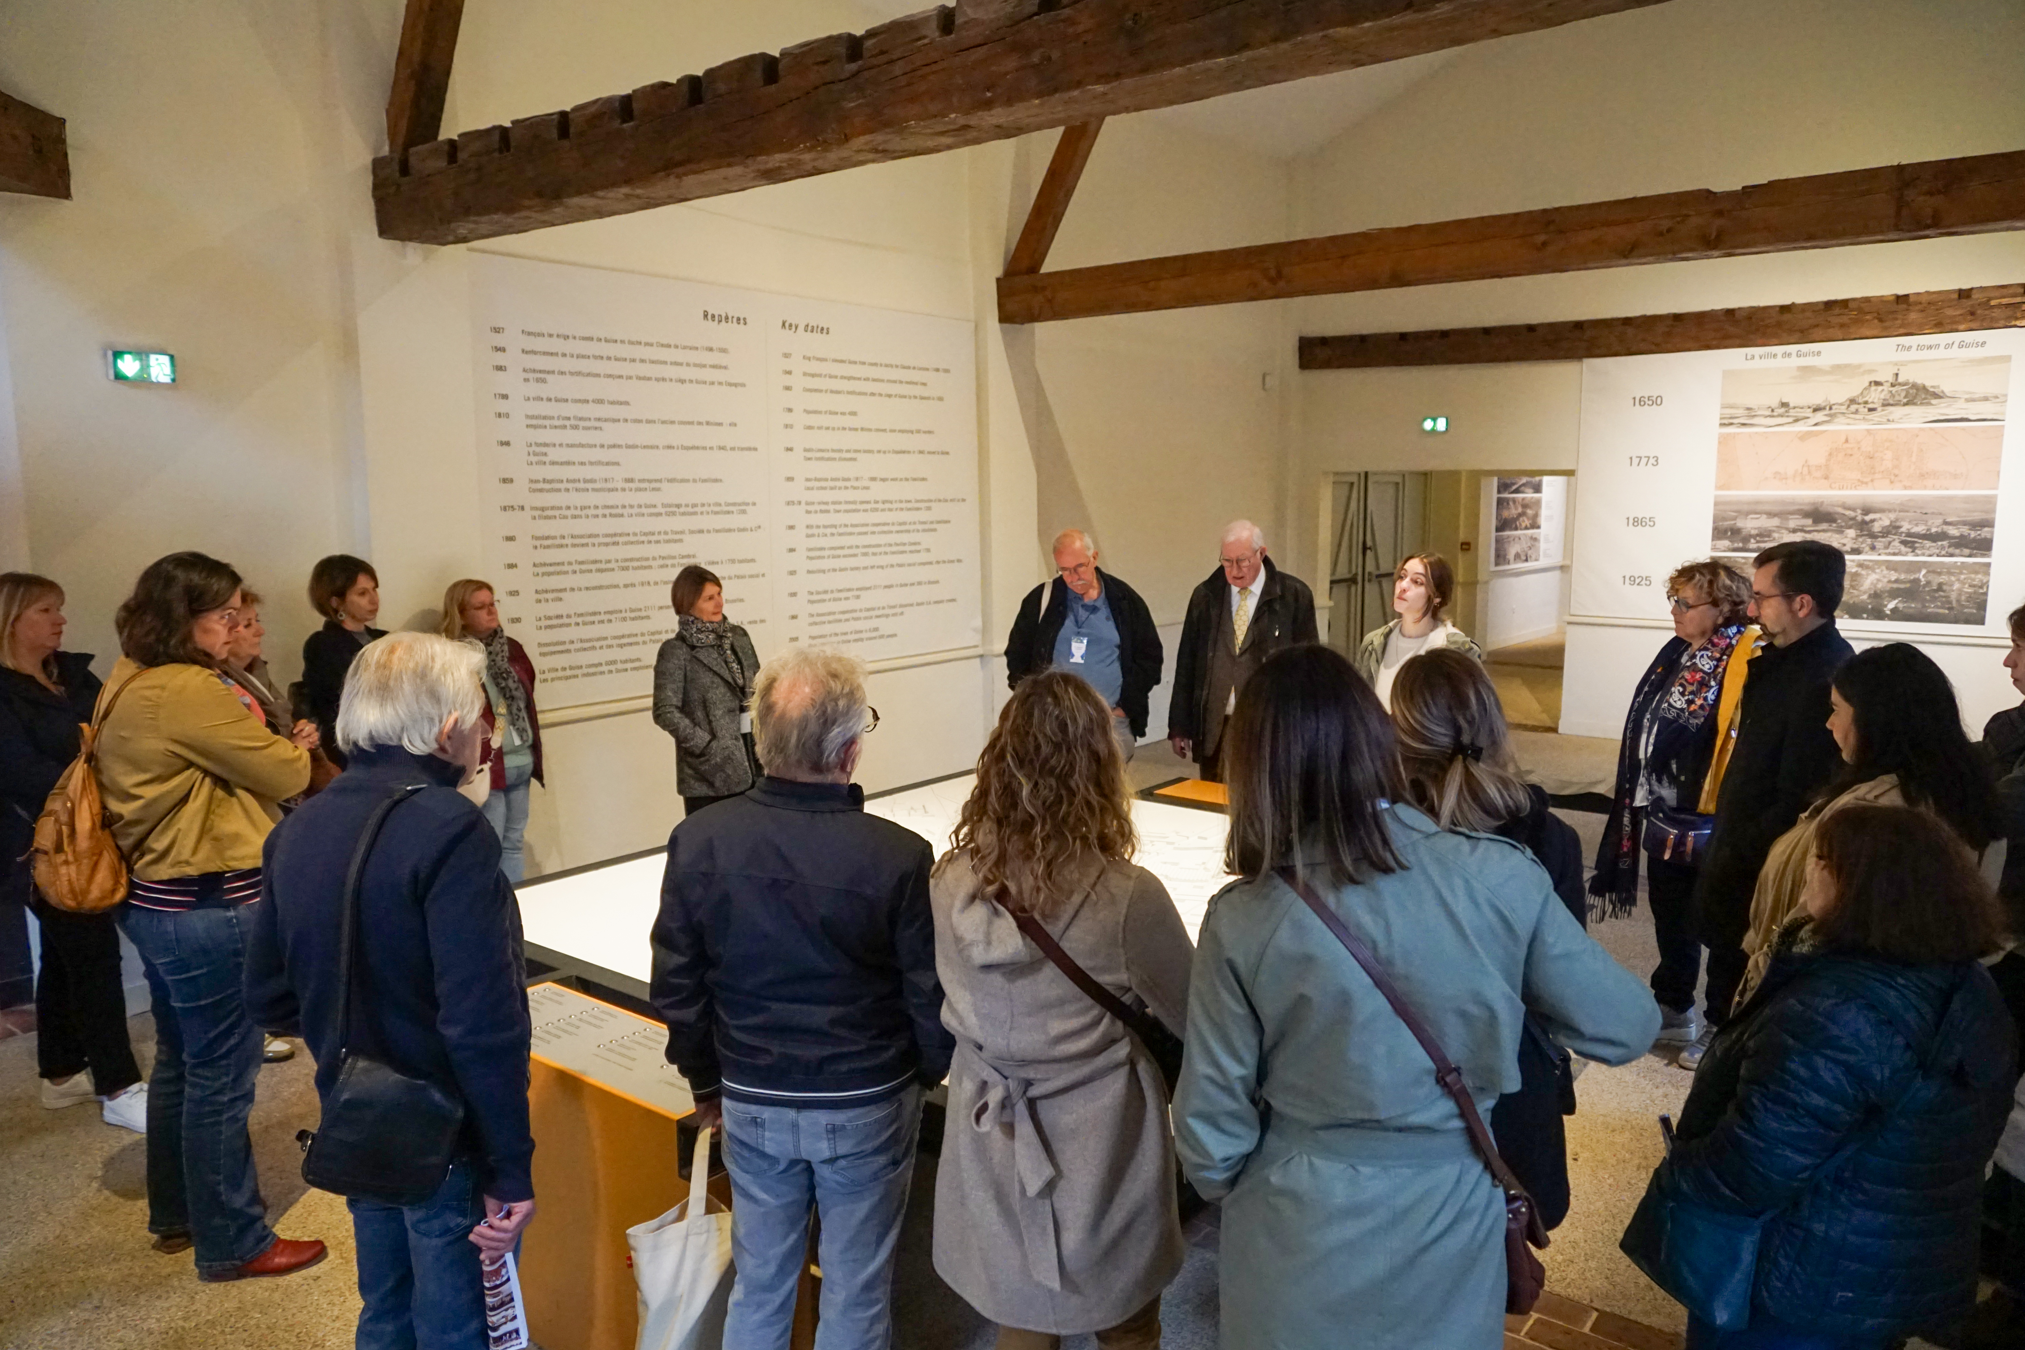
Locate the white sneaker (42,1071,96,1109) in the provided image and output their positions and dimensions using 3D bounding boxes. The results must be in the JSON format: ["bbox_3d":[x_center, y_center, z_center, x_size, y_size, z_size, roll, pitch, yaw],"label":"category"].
[{"bbox_3d":[-2.967,1.311,4.366,0.270,0.100,0.100,-4,9,-25],"label":"white sneaker"}]

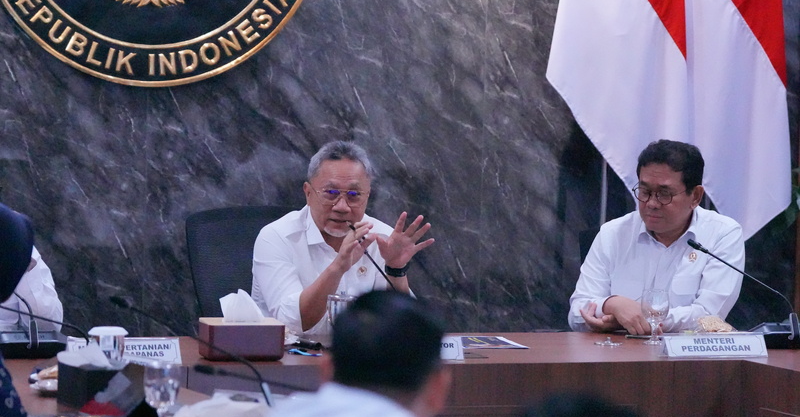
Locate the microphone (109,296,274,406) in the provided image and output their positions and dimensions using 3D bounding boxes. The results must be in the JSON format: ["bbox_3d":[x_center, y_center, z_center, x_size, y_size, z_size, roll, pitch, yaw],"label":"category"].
[{"bbox_3d":[-0.399,0.328,8.540,0.430,0.280,0.120,-1,6,-25],"label":"microphone"}]

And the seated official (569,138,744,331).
[{"bbox_3d":[0.689,0.424,10.759,0.520,1.250,0.800,2,5,3],"label":"seated official"}]

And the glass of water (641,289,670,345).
[{"bbox_3d":[0.652,0.273,10.229,0.071,0.143,0.071,1,5,0],"label":"glass of water"}]

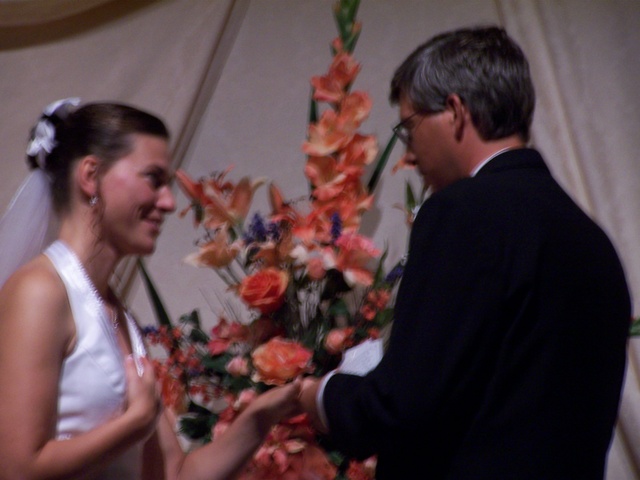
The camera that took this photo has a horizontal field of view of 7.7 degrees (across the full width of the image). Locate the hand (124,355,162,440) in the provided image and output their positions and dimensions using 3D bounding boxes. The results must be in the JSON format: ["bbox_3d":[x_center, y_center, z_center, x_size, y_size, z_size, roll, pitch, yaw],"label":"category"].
[{"bbox_3d":[-0.260,0.232,7.030,0.065,0.125,0.095,-1,-2,21],"label":"hand"}]

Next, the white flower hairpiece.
[{"bbox_3d":[-0.392,-0.158,7.020,0.080,0.105,0.095,-1,-2,18],"label":"white flower hairpiece"}]

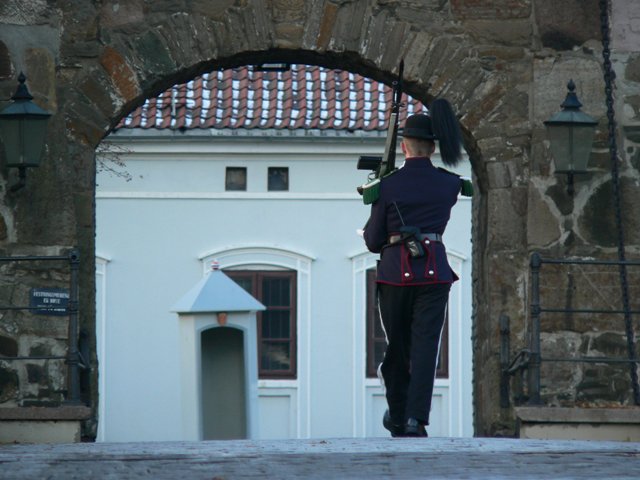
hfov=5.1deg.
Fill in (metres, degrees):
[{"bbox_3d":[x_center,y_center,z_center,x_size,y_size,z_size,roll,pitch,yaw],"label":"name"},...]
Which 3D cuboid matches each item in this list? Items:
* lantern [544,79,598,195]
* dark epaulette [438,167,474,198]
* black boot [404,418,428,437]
[{"bbox_3d":[1.602,-0.653,45.700,0.345,0.730,0.370,0,-1,0],"label":"lantern"},{"bbox_3d":[0.776,-0.336,41.250,0.200,0.165,0.130,0,-1,-9],"label":"dark epaulette"},{"bbox_3d":[0.556,1.081,41.350,0.120,0.125,0.295,0,-1,10],"label":"black boot"}]

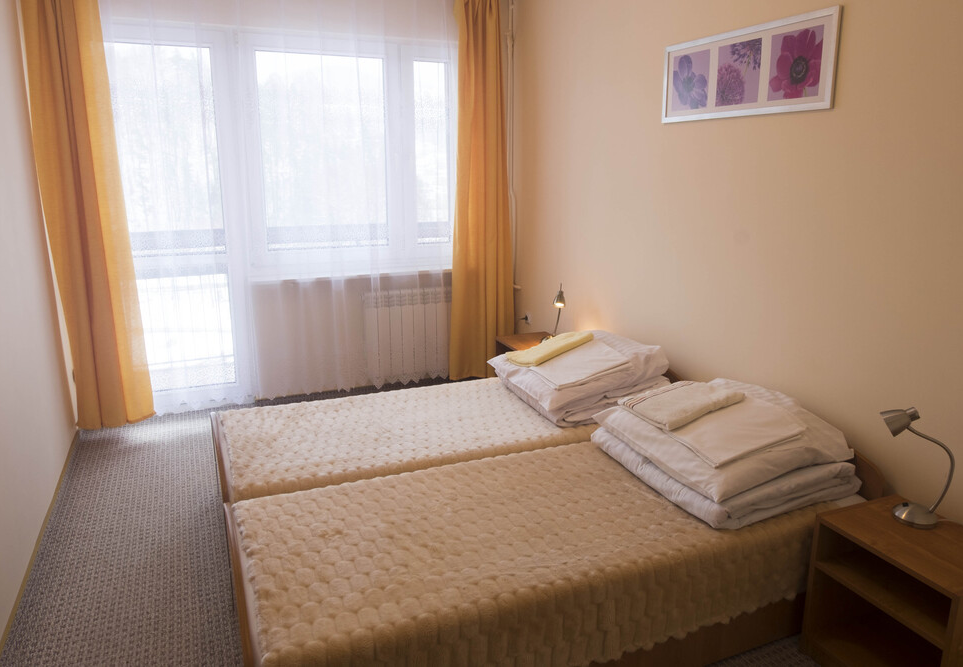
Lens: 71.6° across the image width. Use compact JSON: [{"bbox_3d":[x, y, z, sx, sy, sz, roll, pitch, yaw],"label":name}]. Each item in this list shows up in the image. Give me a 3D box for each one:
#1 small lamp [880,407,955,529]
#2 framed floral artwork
[{"bbox_3d":[1.298,0.393,2.010,0.203,0.347,0.120,10,17,35],"label":"small lamp"},{"bbox_3d":[1.026,-1.032,2.659,0.025,0.325,0.895,-6,15,-23],"label":"framed floral artwork"}]

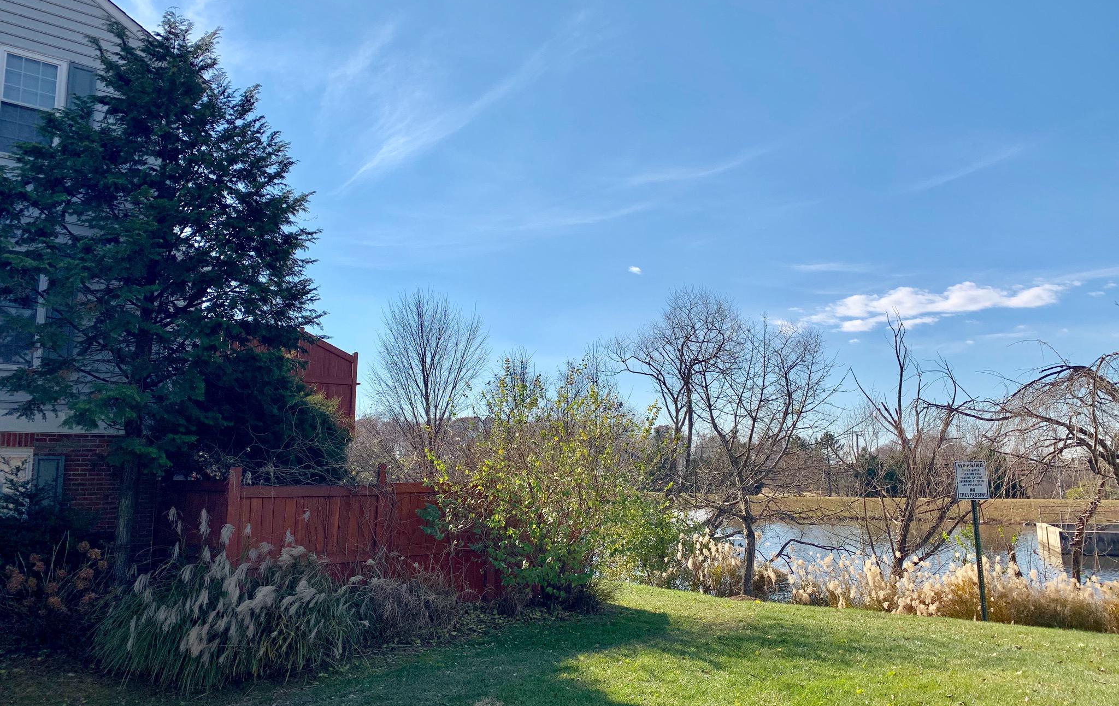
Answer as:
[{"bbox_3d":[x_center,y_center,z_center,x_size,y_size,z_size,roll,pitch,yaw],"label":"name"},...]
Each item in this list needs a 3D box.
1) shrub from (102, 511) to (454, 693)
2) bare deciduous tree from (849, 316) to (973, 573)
[{"bbox_3d":[-2.510,2.206,7.863,3.100,1.200,2.000,6,-10,-35],"label":"shrub"},{"bbox_3d":[6.860,2.177,16.454,2.400,5.450,2.400,0,-8,0],"label":"bare deciduous tree"}]

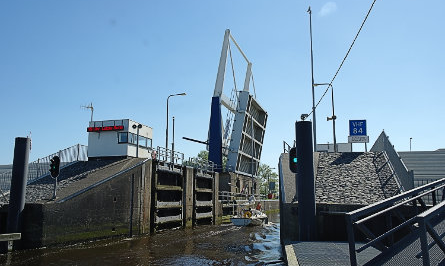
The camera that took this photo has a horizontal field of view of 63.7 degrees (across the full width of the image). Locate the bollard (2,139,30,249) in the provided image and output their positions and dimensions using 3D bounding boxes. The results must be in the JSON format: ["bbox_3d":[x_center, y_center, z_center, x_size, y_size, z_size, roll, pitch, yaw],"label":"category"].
[{"bbox_3d":[-9.680,2.842,16.870,0.650,5.253,0.650,-3,-11,18],"label":"bollard"}]

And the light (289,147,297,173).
[{"bbox_3d":[3.159,1.193,15.500,0.525,1.123,0.350,-3,-11,18],"label":"light"}]

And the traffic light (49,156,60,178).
[{"bbox_3d":[-8.405,1.718,17.929,0.525,1.104,0.350,-3,-11,18],"label":"traffic light"}]

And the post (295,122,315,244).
[{"bbox_3d":[3.411,2.037,14.752,0.650,5.087,0.650,-3,-11,18],"label":"post"}]

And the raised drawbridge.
[{"bbox_3d":[2.487,-3.400,49.853,5.244,18.569,11.750,-3,-11,18],"label":"raised drawbridge"}]

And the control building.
[{"bbox_3d":[-7.251,0.699,25.993,3.102,2.541,3.340,-3,-11,18],"label":"control building"}]

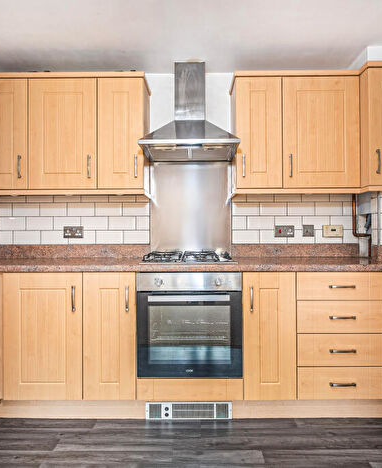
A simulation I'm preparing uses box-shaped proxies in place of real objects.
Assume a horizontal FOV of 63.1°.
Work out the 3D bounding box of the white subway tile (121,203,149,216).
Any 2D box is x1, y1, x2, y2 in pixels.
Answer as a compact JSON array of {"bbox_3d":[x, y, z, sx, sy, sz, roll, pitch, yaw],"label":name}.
[{"bbox_3d":[-0.408,-0.183,2.304,0.200,0.100,0.010,0,0,0],"label":"white subway tile"}]

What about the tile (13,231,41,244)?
[{"bbox_3d":[-1.212,0.027,2.305,0.200,0.100,0.010,0,0,0],"label":"tile"}]

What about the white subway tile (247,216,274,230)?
[{"bbox_3d":[0.515,-0.083,2.304,0.200,0.100,0.010,0,0,0],"label":"white subway tile"}]

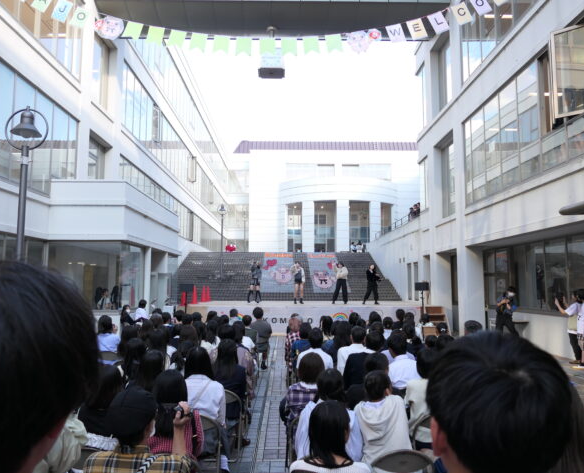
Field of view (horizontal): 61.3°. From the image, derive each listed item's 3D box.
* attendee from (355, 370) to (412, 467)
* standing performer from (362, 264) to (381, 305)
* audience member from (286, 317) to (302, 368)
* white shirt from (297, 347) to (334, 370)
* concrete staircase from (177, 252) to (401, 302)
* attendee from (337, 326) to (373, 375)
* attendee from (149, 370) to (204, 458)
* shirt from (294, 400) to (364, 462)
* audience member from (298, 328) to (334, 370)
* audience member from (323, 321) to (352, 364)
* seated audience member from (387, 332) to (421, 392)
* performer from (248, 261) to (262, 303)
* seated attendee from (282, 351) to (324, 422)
[{"bbox_3d":[0.622,1.503,3.524,0.500,1.130,0.720,0,-6,5],"label":"attendee"},{"bbox_3d":[3.118,1.876,19.151,0.720,1.540,0.480,2,-6,-21],"label":"standing performer"},{"bbox_3d":[0.080,1.855,7.535,0.450,1.274,0.750,0,-6,-1],"label":"audience member"},{"bbox_3d":[0.273,1.552,5.726,0.460,0.580,0.300,0,-6,-1],"label":"white shirt"},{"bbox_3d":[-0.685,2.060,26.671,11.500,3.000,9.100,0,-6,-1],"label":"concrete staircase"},{"bbox_3d":[0.728,1.659,5.635,0.480,1.285,0.750,0,-6,-1],"label":"attendee"},{"bbox_3d":[-0.736,1.440,3.138,0.450,1.222,0.750,0,-6,-1],"label":"attendee"},{"bbox_3d":[0.230,1.299,3.032,0.430,0.580,0.340,0,-6,-1],"label":"shirt"},{"bbox_3d":[0.271,1.687,5.913,0.480,1.250,0.750,0,-6,-1],"label":"audience member"},{"bbox_3d":[0.643,1.809,6.860,0.460,1.200,0.750,0,-6,-1],"label":"audience member"},{"bbox_3d":[1.162,1.633,5.327,0.500,1.240,0.750,0,-6,2],"label":"seated audience member"},{"bbox_3d":[-1.476,1.809,19.482,0.520,1.640,0.380,0,-6,-1],"label":"performer"},{"bbox_3d":[0.110,1.522,4.018,0.480,1.190,0.750,0,-6,-1],"label":"seated attendee"}]

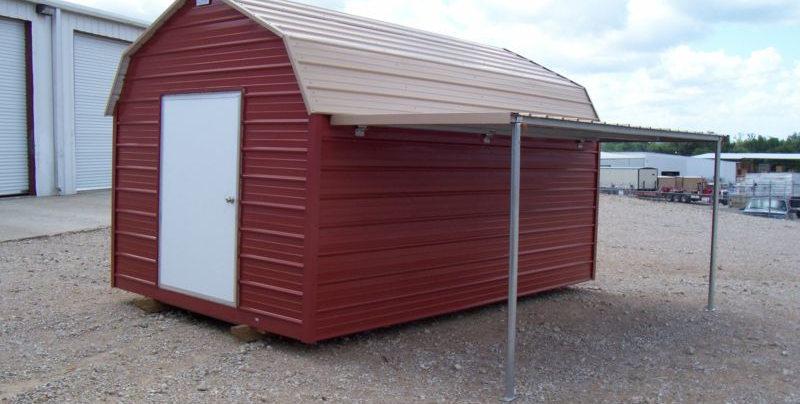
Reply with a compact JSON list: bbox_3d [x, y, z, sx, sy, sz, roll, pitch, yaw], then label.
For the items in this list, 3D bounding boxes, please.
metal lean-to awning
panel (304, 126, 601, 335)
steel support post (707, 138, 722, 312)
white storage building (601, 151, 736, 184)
[{"bbox_3d":[1.412,0.247,7.218,1.693,1.911,4.029,5,5,42],"label":"metal lean-to awning"},{"bbox_3d":[0.864,0.142,7.867,0.059,1.782,4.669,5,5,42],"label":"panel"},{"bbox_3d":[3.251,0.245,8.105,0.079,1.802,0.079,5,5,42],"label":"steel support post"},{"bbox_3d":[29.840,-3.360,88.000,15.500,4.600,12.000,3,4,19],"label":"white storage building"}]

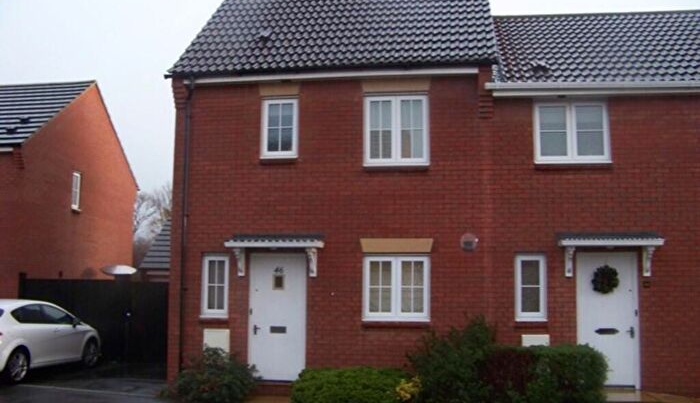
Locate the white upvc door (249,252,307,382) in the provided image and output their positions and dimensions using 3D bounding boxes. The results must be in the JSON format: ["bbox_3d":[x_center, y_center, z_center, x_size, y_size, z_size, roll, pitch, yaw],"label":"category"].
[{"bbox_3d":[-1.147,1.833,11.554,0.949,2.035,0.090,-1,-7,9],"label":"white upvc door"}]

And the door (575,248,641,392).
[{"bbox_3d":[3.824,1.757,10.770,0.960,2.054,0.090,-1,-7,9],"label":"door"}]

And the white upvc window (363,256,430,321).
[{"bbox_3d":[0.721,1.358,11.279,1.056,1.003,0.110,-1,-7,9],"label":"white upvc window"}]

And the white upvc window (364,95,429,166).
[{"bbox_3d":[0.742,-1.120,11.597,1.050,1.141,0.110,-1,-7,9],"label":"white upvc window"}]

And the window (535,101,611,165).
[{"bbox_3d":[3.408,-1.048,11.164,1.165,0.975,0.110,-1,-7,9],"label":"window"}]

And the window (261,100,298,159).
[{"bbox_3d":[-1.150,-1.188,11.914,0.619,0.996,0.110,-1,-7,9],"label":"window"}]

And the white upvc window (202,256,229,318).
[{"bbox_3d":[-2.179,1.384,11.752,0.463,1.004,0.110,-1,-7,9],"label":"white upvc window"}]

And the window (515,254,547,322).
[{"bbox_3d":[2.724,1.312,10.962,0.483,0.998,0.110,-1,-7,9],"label":"window"}]

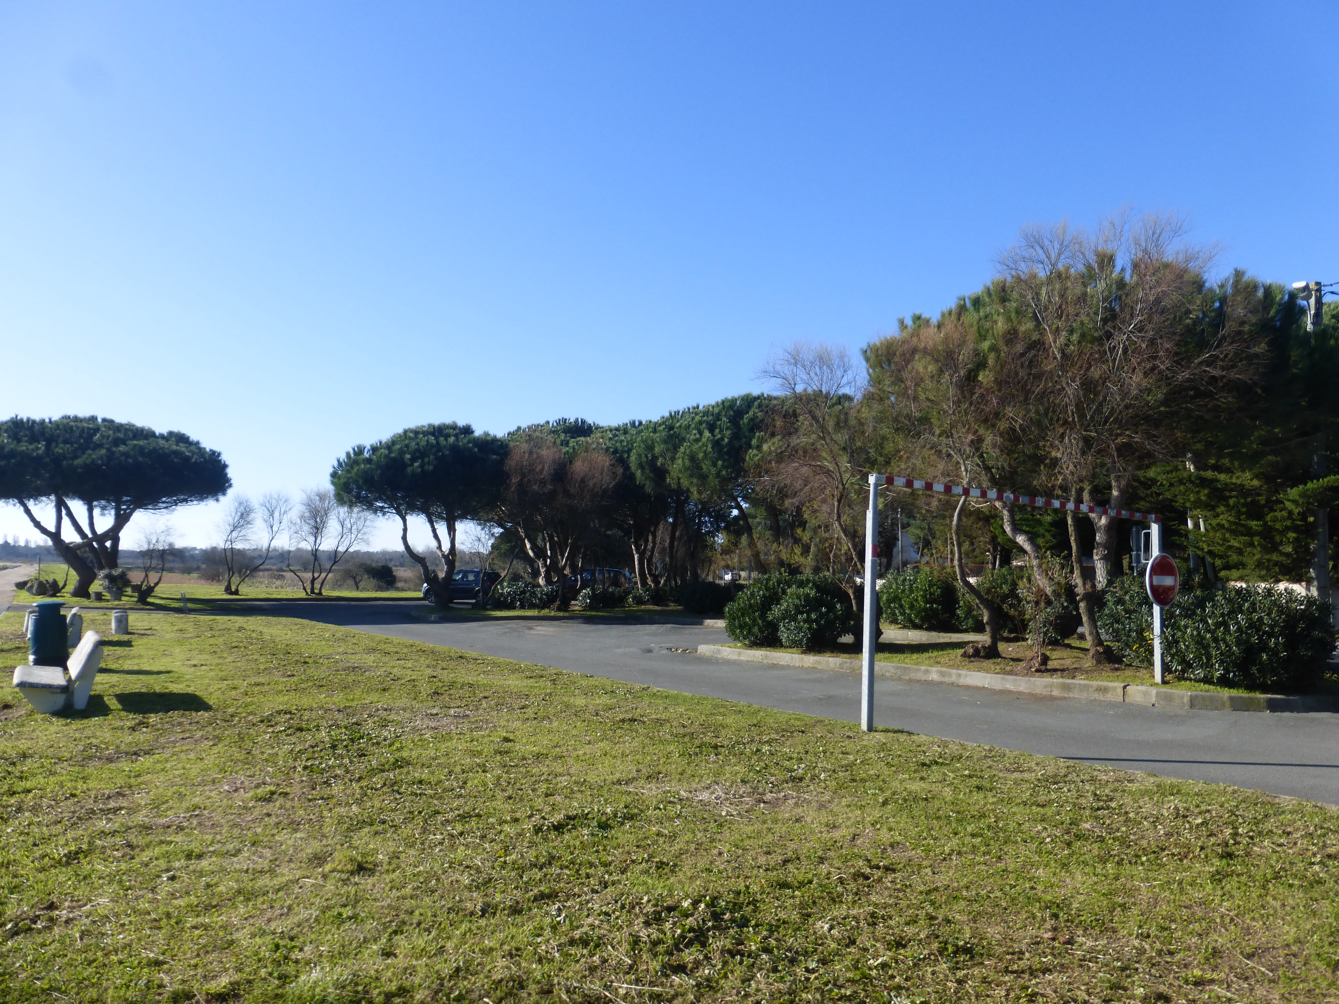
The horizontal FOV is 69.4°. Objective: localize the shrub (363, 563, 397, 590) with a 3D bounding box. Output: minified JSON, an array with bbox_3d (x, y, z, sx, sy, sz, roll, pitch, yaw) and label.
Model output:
[{"bbox_3d":[-22.774,5.878,76.000,2.600,2.140,2.600,2,-4,-17],"label":"shrub"}]

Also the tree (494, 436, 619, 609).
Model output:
[{"bbox_3d":[-4.122,0.852,36.513,4.400,6.400,4.200,0,-4,0],"label":"tree"}]

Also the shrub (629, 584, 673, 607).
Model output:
[{"bbox_3d":[-0.696,3.719,38.029,1.800,0.880,1.500,0,-4,0],"label":"shrub"}]

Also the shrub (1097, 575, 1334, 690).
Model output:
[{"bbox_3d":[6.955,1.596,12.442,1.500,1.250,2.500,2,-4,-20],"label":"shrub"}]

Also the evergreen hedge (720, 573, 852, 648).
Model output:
[{"bbox_3d":[2.081,1.890,16.800,2.270,1.330,2.000,0,-4,7],"label":"evergreen hedge"}]

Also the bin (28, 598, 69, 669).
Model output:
[{"bbox_3d":[-8.476,1.825,13.232,0.440,0.970,0.440,3,-4,-30],"label":"bin"}]

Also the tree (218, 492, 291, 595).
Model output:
[{"bbox_3d":[-25.983,2.585,60.500,4.150,6.410,4.300,2,-4,-23],"label":"tree"}]

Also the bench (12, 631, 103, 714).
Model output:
[{"bbox_3d":[-6.537,1.758,10.325,0.750,0.750,1.750,3,-5,-33],"label":"bench"}]

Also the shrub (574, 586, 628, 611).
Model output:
[{"bbox_3d":[-2.626,3.669,37.230,2.000,0.900,1.500,0,-4,0],"label":"shrub"}]

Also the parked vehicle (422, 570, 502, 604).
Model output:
[{"bbox_3d":[-11.037,4.493,51.400,4.300,1.670,1.820,0,-4,15],"label":"parked vehicle"}]

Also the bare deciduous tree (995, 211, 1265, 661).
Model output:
[{"bbox_3d":[6.576,-0.933,13.800,3.480,6.420,4.000,-1,-4,26],"label":"bare deciduous tree"}]

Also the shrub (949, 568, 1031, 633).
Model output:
[{"bbox_3d":[7.738,2.369,23.300,1.840,1.640,1.900,-1,-4,18],"label":"shrub"}]

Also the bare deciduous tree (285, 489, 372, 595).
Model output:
[{"bbox_3d":[-21.369,2.487,60.500,4.940,6.740,4.800,2,-4,-19],"label":"bare deciduous tree"}]

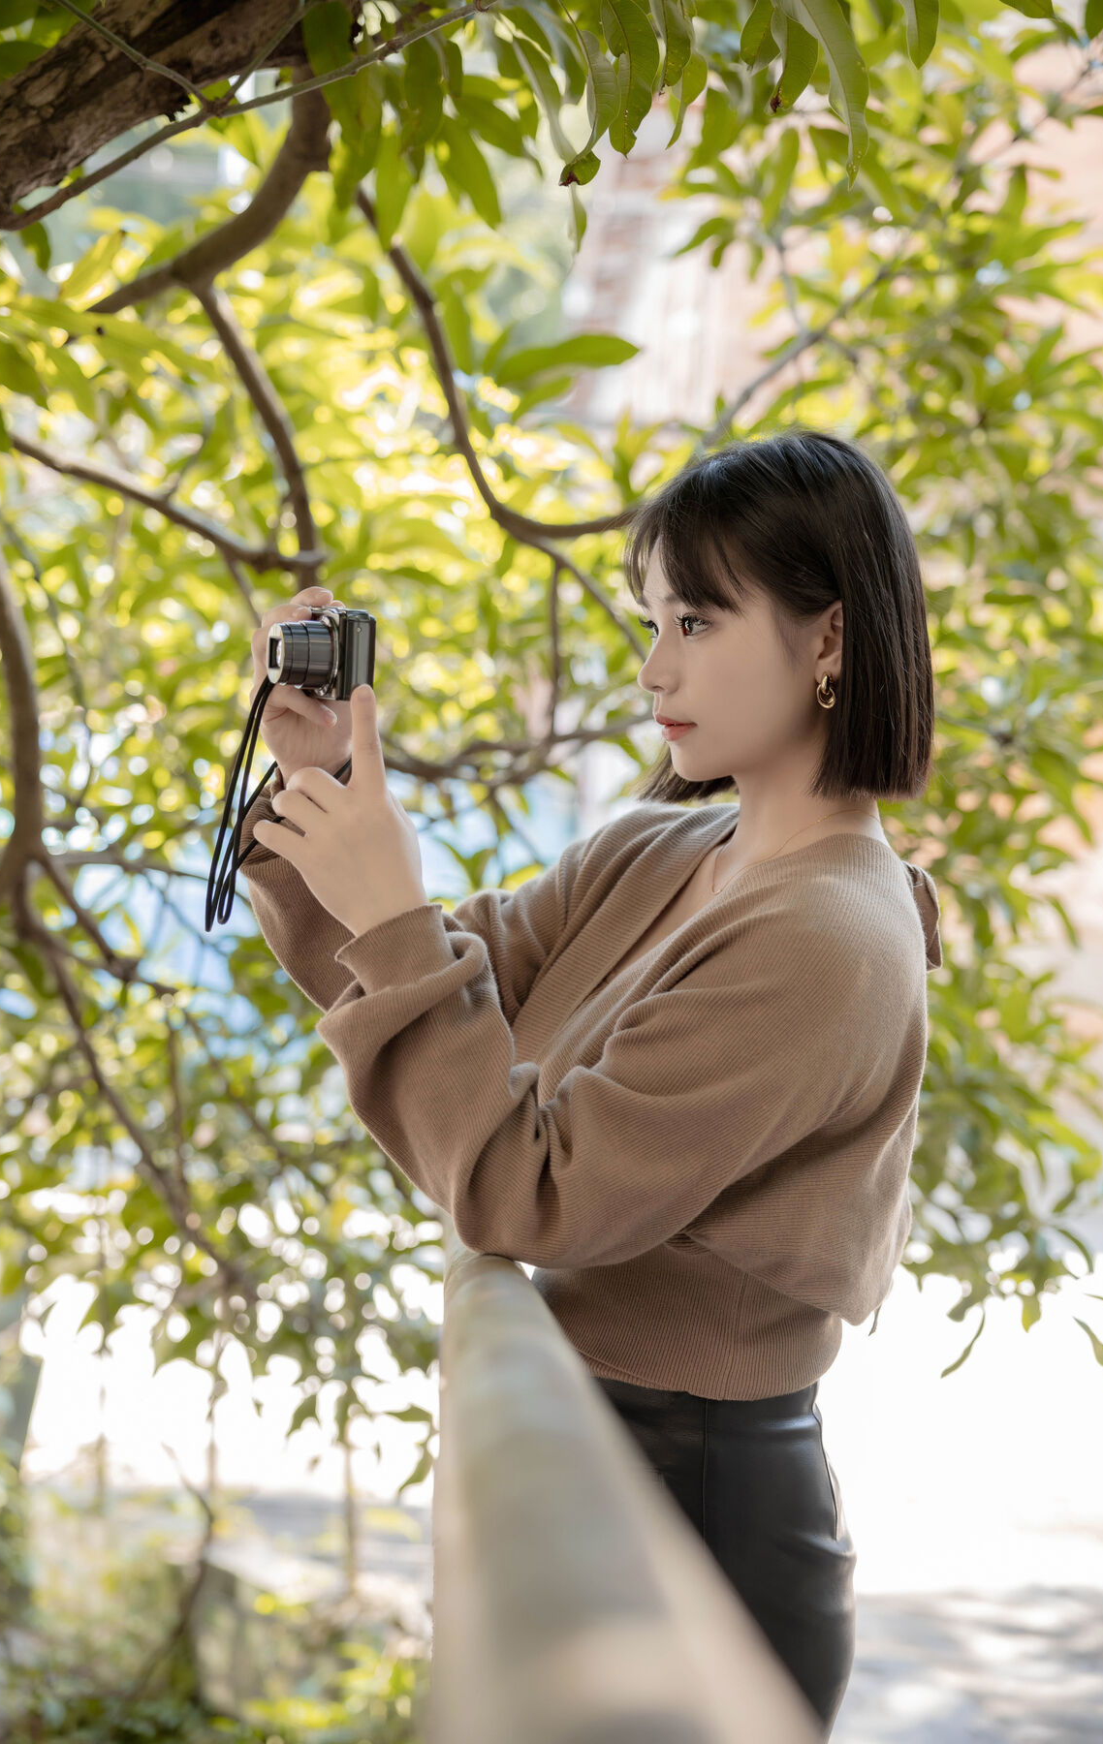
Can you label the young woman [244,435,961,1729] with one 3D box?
[{"bbox_3d":[0.030,0.490,1.700,0.520,1.610,0.460,2,-6,-17],"label":"young woman"}]

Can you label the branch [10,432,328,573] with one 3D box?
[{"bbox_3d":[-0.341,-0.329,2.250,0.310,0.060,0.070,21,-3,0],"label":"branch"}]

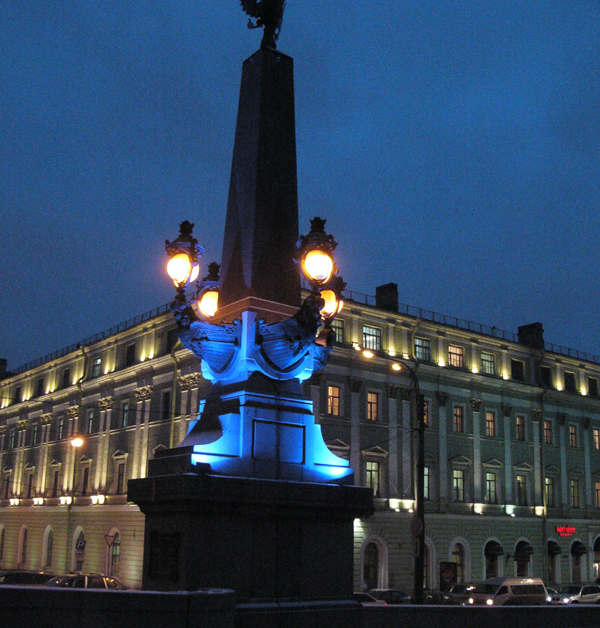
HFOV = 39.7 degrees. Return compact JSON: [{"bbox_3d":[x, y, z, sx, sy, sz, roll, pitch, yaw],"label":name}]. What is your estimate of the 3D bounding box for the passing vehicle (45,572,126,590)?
[{"bbox_3d":[-9.700,11.870,35.500,4.450,1.500,1.750,14,-19,-38],"label":"passing vehicle"}]

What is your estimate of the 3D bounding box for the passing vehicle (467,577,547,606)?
[{"bbox_3d":[12.879,17.589,51.715,5.350,2.270,1.880,13,-19,-36],"label":"passing vehicle"}]

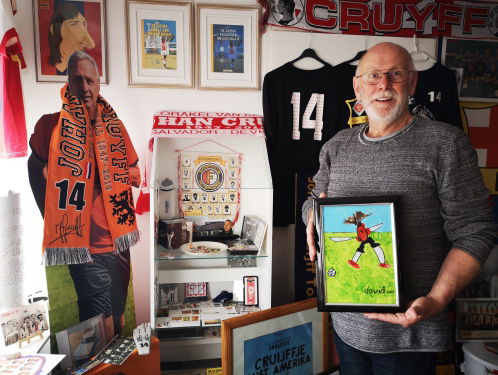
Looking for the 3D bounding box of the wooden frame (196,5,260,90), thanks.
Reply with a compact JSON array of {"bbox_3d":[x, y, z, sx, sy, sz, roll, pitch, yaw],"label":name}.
[{"bbox_3d":[-0.097,-0.683,1.916,0.310,0.401,0.022,-1,6,-7],"label":"wooden frame"}]

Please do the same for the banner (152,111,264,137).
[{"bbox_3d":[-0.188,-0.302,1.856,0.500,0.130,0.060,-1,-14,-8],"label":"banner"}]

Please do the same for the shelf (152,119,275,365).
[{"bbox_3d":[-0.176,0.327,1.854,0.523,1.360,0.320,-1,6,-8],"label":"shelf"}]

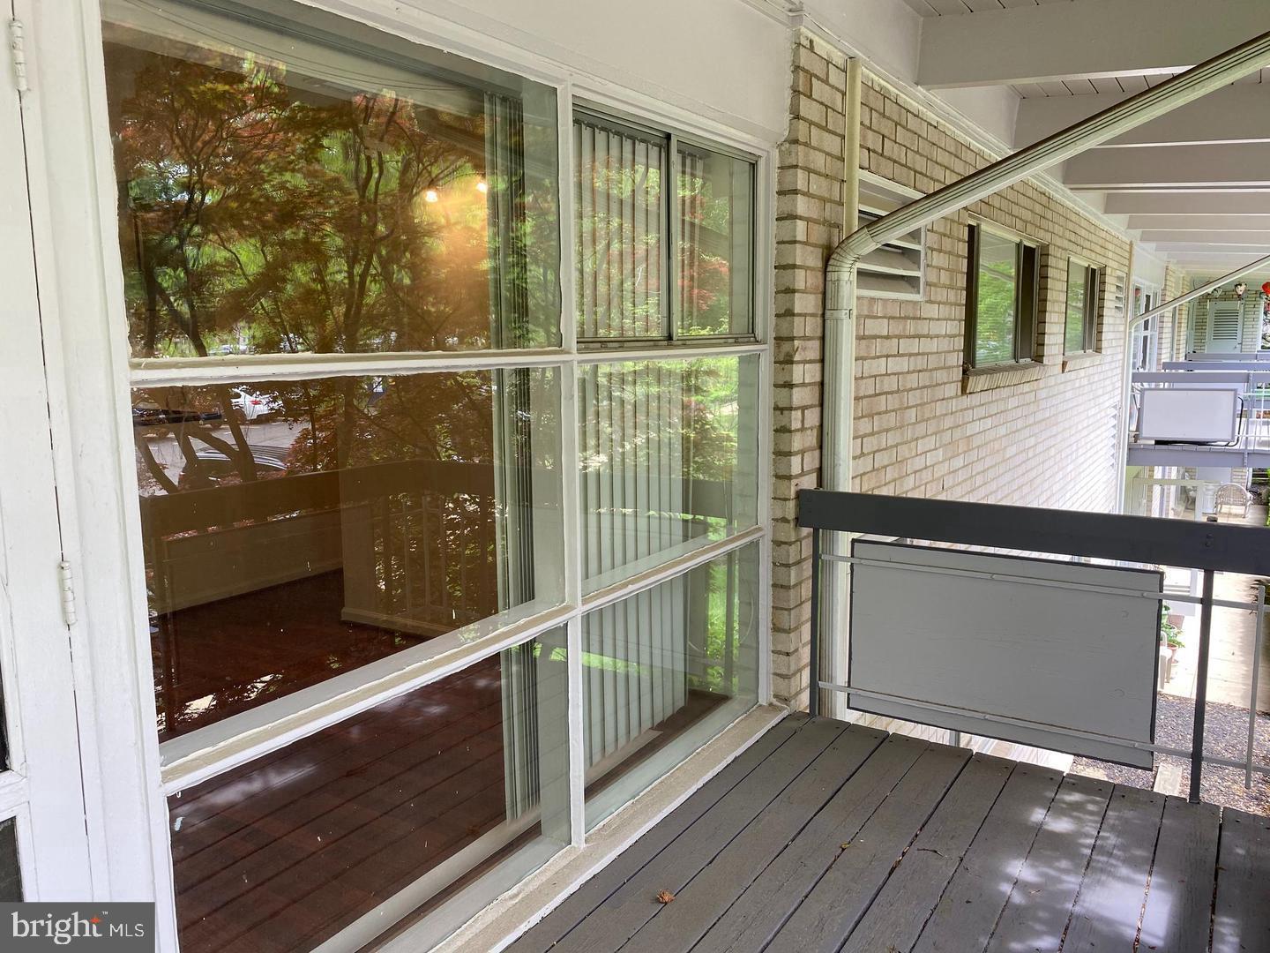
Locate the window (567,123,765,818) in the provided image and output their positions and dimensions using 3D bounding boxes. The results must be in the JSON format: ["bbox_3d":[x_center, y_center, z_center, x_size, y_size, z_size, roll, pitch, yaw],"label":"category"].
[{"bbox_3d":[0.145,-0.048,2.909,0.080,1.930,1.090,5,10,33],"label":"window"}]

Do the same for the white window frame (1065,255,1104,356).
[{"bbox_3d":[3.967,-1.514,8.576,0.090,0.840,2.140,5,10,33],"label":"white window frame"}]

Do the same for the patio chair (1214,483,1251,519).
[{"bbox_3d":[13.858,0.553,22.084,0.660,0.740,0.620,7,11,42],"label":"patio chair"}]

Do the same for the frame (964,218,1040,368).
[{"bbox_3d":[2.322,-1.129,6.099,0.090,0.840,2.200,5,10,33],"label":"frame"}]

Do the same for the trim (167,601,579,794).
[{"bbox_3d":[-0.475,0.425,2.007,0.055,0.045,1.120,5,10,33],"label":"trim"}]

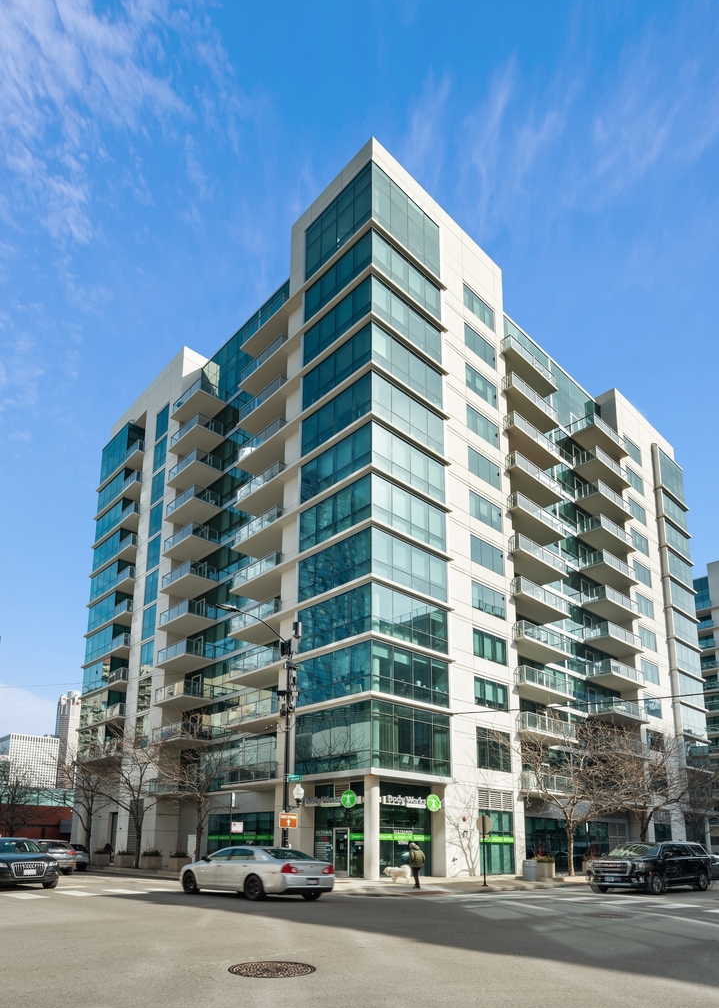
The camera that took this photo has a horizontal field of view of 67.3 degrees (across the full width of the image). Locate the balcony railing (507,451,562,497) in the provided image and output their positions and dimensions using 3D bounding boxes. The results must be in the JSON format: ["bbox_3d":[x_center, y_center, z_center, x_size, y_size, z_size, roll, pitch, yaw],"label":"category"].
[{"bbox_3d":[13.549,-1.976,41.513,6.239,1.100,1.200,25,-38,-35],"label":"balcony railing"}]

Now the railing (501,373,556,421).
[{"bbox_3d":[13.622,-8.117,42.754,6.089,1.100,1.200,25,-38,-35],"label":"railing"}]

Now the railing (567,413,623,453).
[{"bbox_3d":[23.089,-6.489,52.403,5.900,1.150,2.400,15,-21,-41],"label":"railing"}]

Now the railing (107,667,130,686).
[{"bbox_3d":[-21.460,15.592,48.251,0.900,1.100,2.730,26,-39,-37],"label":"railing"}]

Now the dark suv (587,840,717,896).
[{"bbox_3d":[11.900,14.600,22.000,5.500,1.920,2.060,21,-36,-31],"label":"dark suv"}]

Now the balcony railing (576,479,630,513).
[{"bbox_3d":[22.538,-0.018,49.627,6.176,1.100,2.000,25,-38,-35],"label":"balcony railing"}]

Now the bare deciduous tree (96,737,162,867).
[{"bbox_3d":[-15.104,19.692,35.816,4.100,7.900,4.000,2,-16,-6],"label":"bare deciduous tree"}]

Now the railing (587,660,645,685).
[{"bbox_3d":[22.421,14.902,47.361,5.900,1.150,2.200,15,-21,-41],"label":"railing"}]

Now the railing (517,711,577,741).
[{"bbox_3d":[13.158,15.718,37.751,6.282,1.100,1.200,25,-38,-35],"label":"railing"}]

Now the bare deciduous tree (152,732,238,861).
[{"bbox_3d":[-9.200,16.700,30.400,4.700,7.300,4.500,1,-30,0],"label":"bare deciduous tree"}]

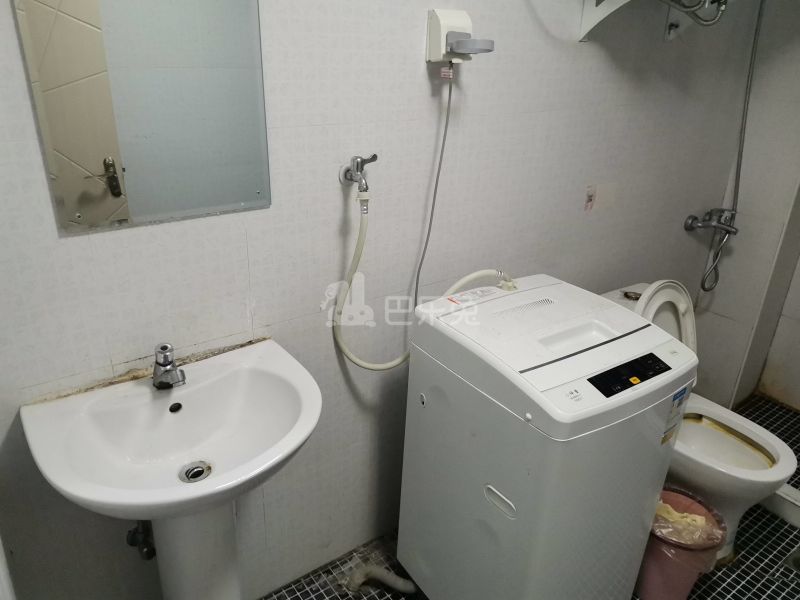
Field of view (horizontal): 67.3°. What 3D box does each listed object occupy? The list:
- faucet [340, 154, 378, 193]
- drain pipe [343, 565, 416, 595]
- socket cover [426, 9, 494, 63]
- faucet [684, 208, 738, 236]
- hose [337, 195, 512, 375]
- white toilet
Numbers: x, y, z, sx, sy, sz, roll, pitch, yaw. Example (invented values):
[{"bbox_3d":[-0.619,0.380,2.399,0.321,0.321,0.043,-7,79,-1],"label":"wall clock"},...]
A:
[{"bbox_3d":[-0.084,-0.282,1.327,0.052,0.094,0.118,-15,29,-34],"label":"faucet"},{"bbox_3d":[-0.043,0.799,1.728,0.205,0.065,0.085,6,24,9],"label":"drain pipe"},{"bbox_3d":[0.144,-0.590,1.355,0.095,0.110,0.138,-15,29,-34],"label":"socket cover"},{"bbox_3d":[1.280,-0.312,2.412,0.215,0.105,0.160,-15,29,-34],"label":"faucet"},{"bbox_3d":[0.080,-0.055,1.545,0.495,0.489,0.180,-15,29,-33],"label":"hose"},{"bbox_3d":[0.900,0.354,1.911,0.385,0.800,0.680,-15,29,-34],"label":"white toilet"}]

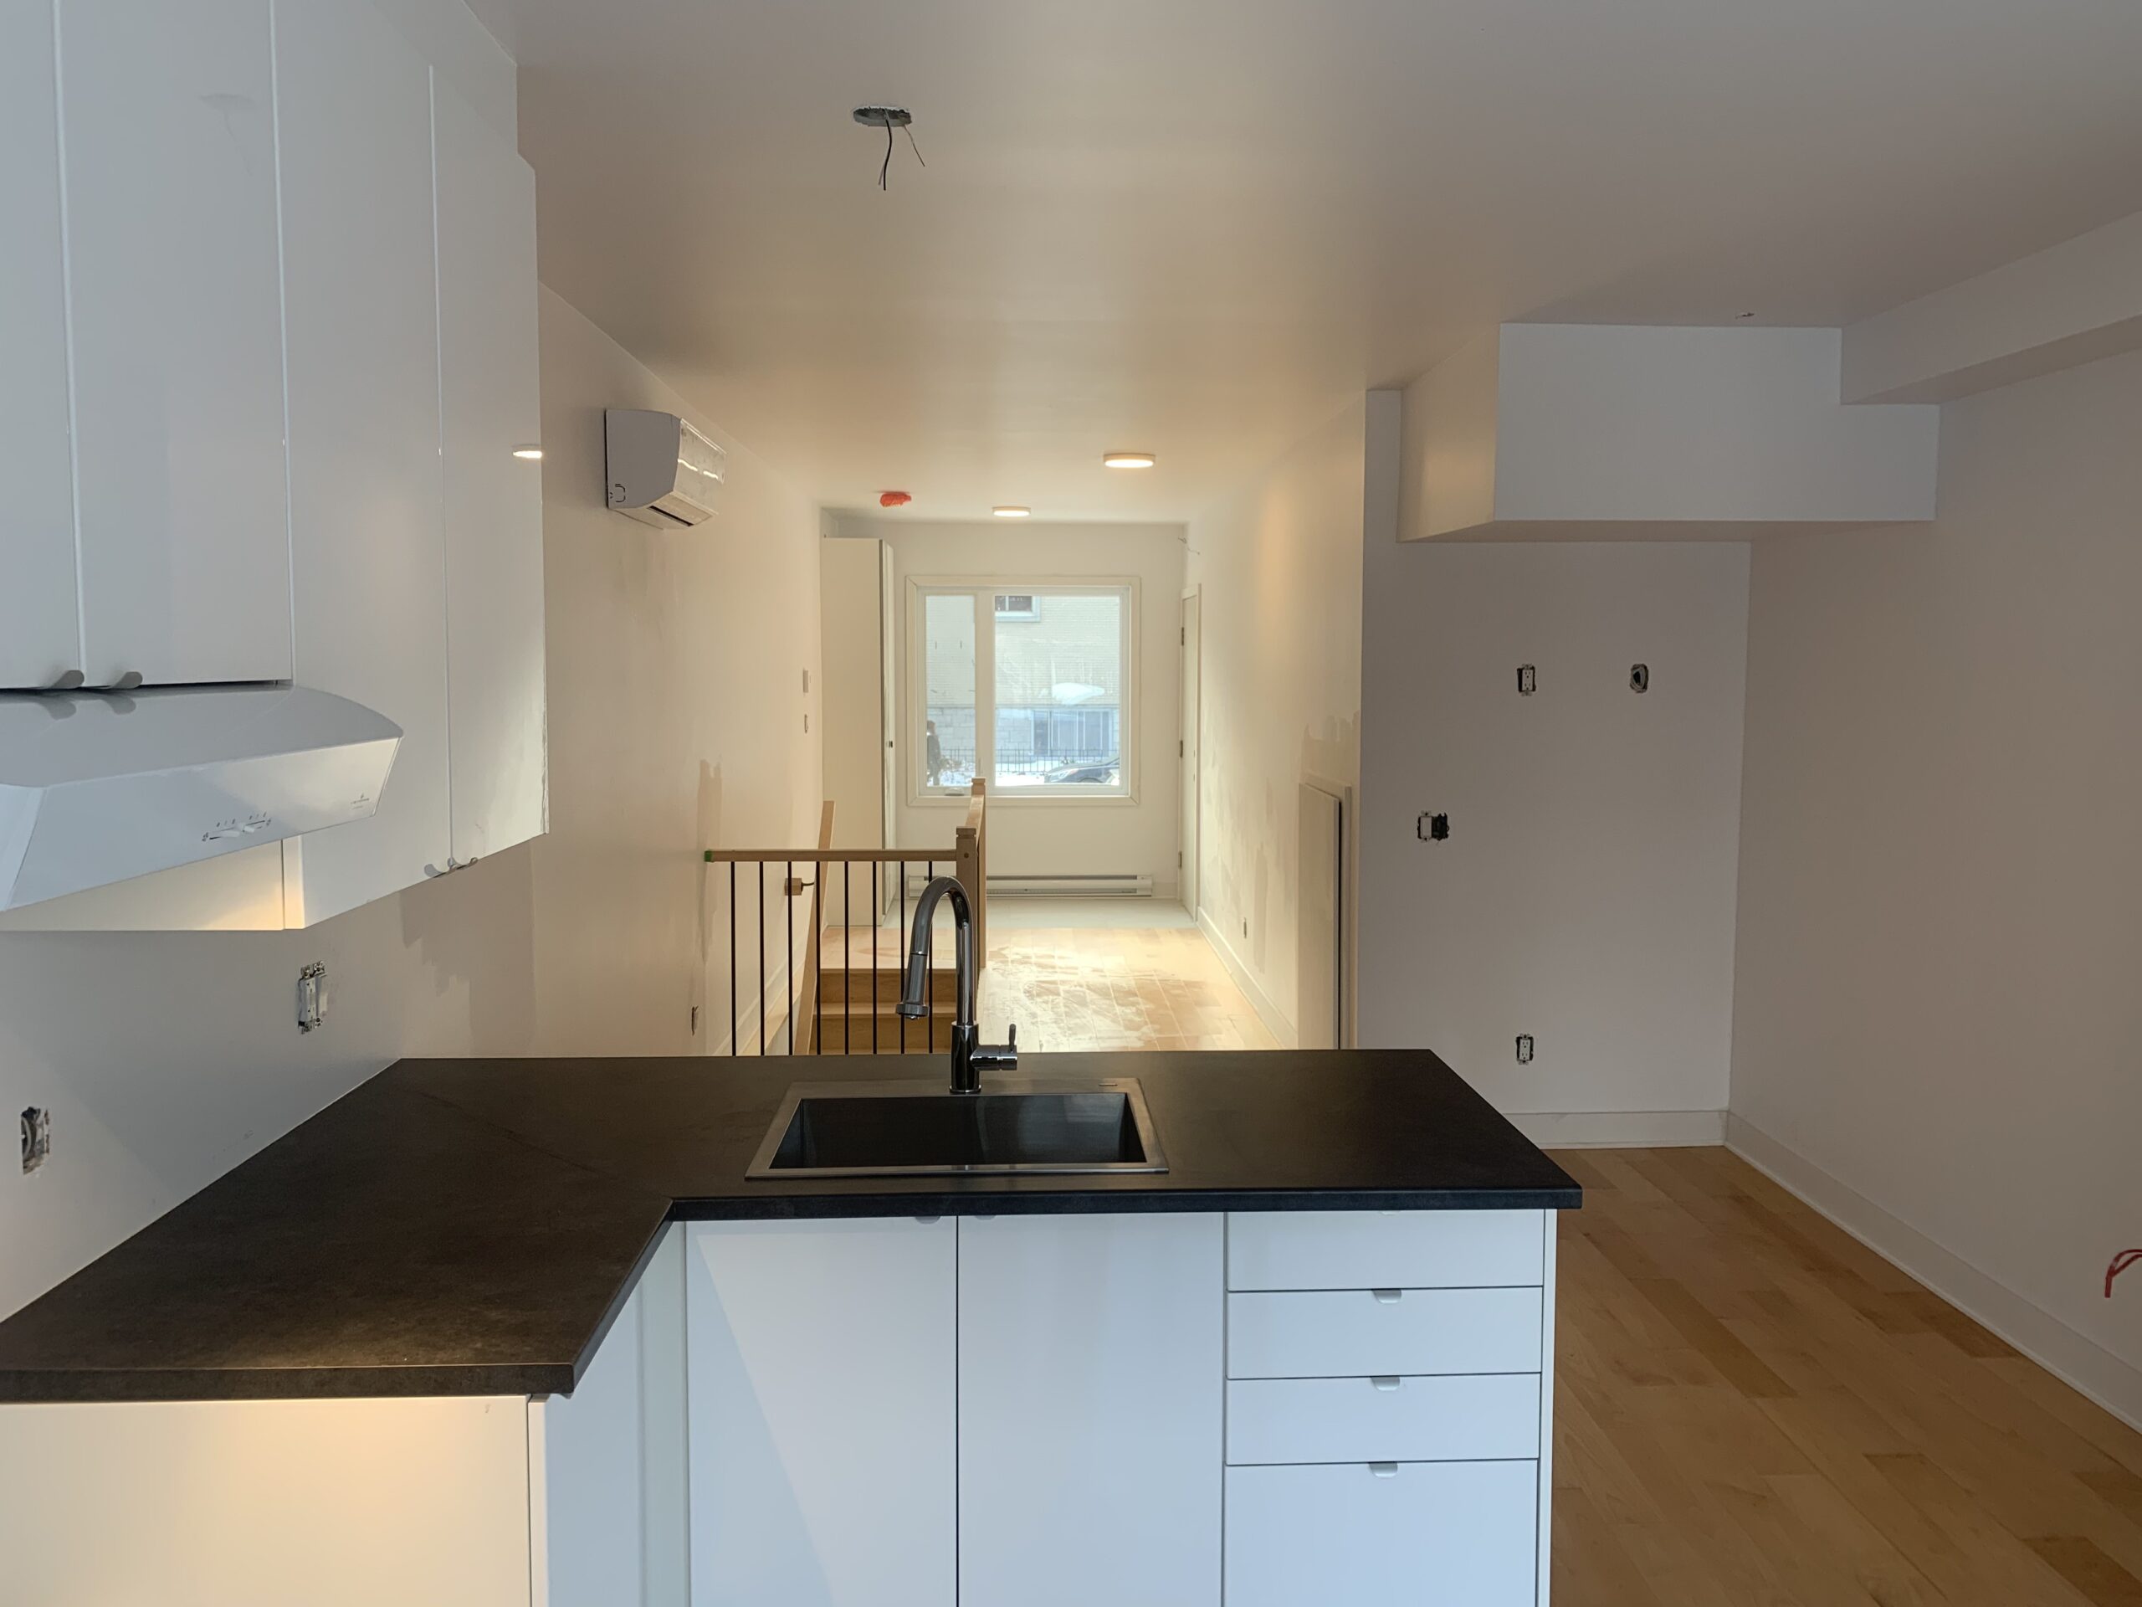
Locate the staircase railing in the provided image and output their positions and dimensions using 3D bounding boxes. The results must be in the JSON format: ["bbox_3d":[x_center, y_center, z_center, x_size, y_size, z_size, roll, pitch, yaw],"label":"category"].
[{"bbox_3d":[-0.887,0.489,7.228,0.980,1.006,2.600,0,5,-2],"label":"staircase railing"}]

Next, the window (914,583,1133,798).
[{"bbox_3d":[-0.312,-0.748,10.743,1.449,1.427,0.100,0,5,-2],"label":"window"}]

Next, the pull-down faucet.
[{"bbox_3d":[-0.185,0.312,2.657,0.117,0.385,0.266,2,6,21],"label":"pull-down faucet"}]

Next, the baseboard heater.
[{"bbox_3d":[-0.264,0.560,10.803,1.643,0.155,0.070,0,5,-2],"label":"baseboard heater"}]

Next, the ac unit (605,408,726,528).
[{"bbox_3d":[-1.195,-0.982,4.795,0.205,0.280,0.725,0,5,-2],"label":"ac unit"}]

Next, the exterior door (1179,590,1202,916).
[{"bbox_3d":[0.766,-0.325,10.253,0.080,2.060,0.930,0,5,-2],"label":"exterior door"}]

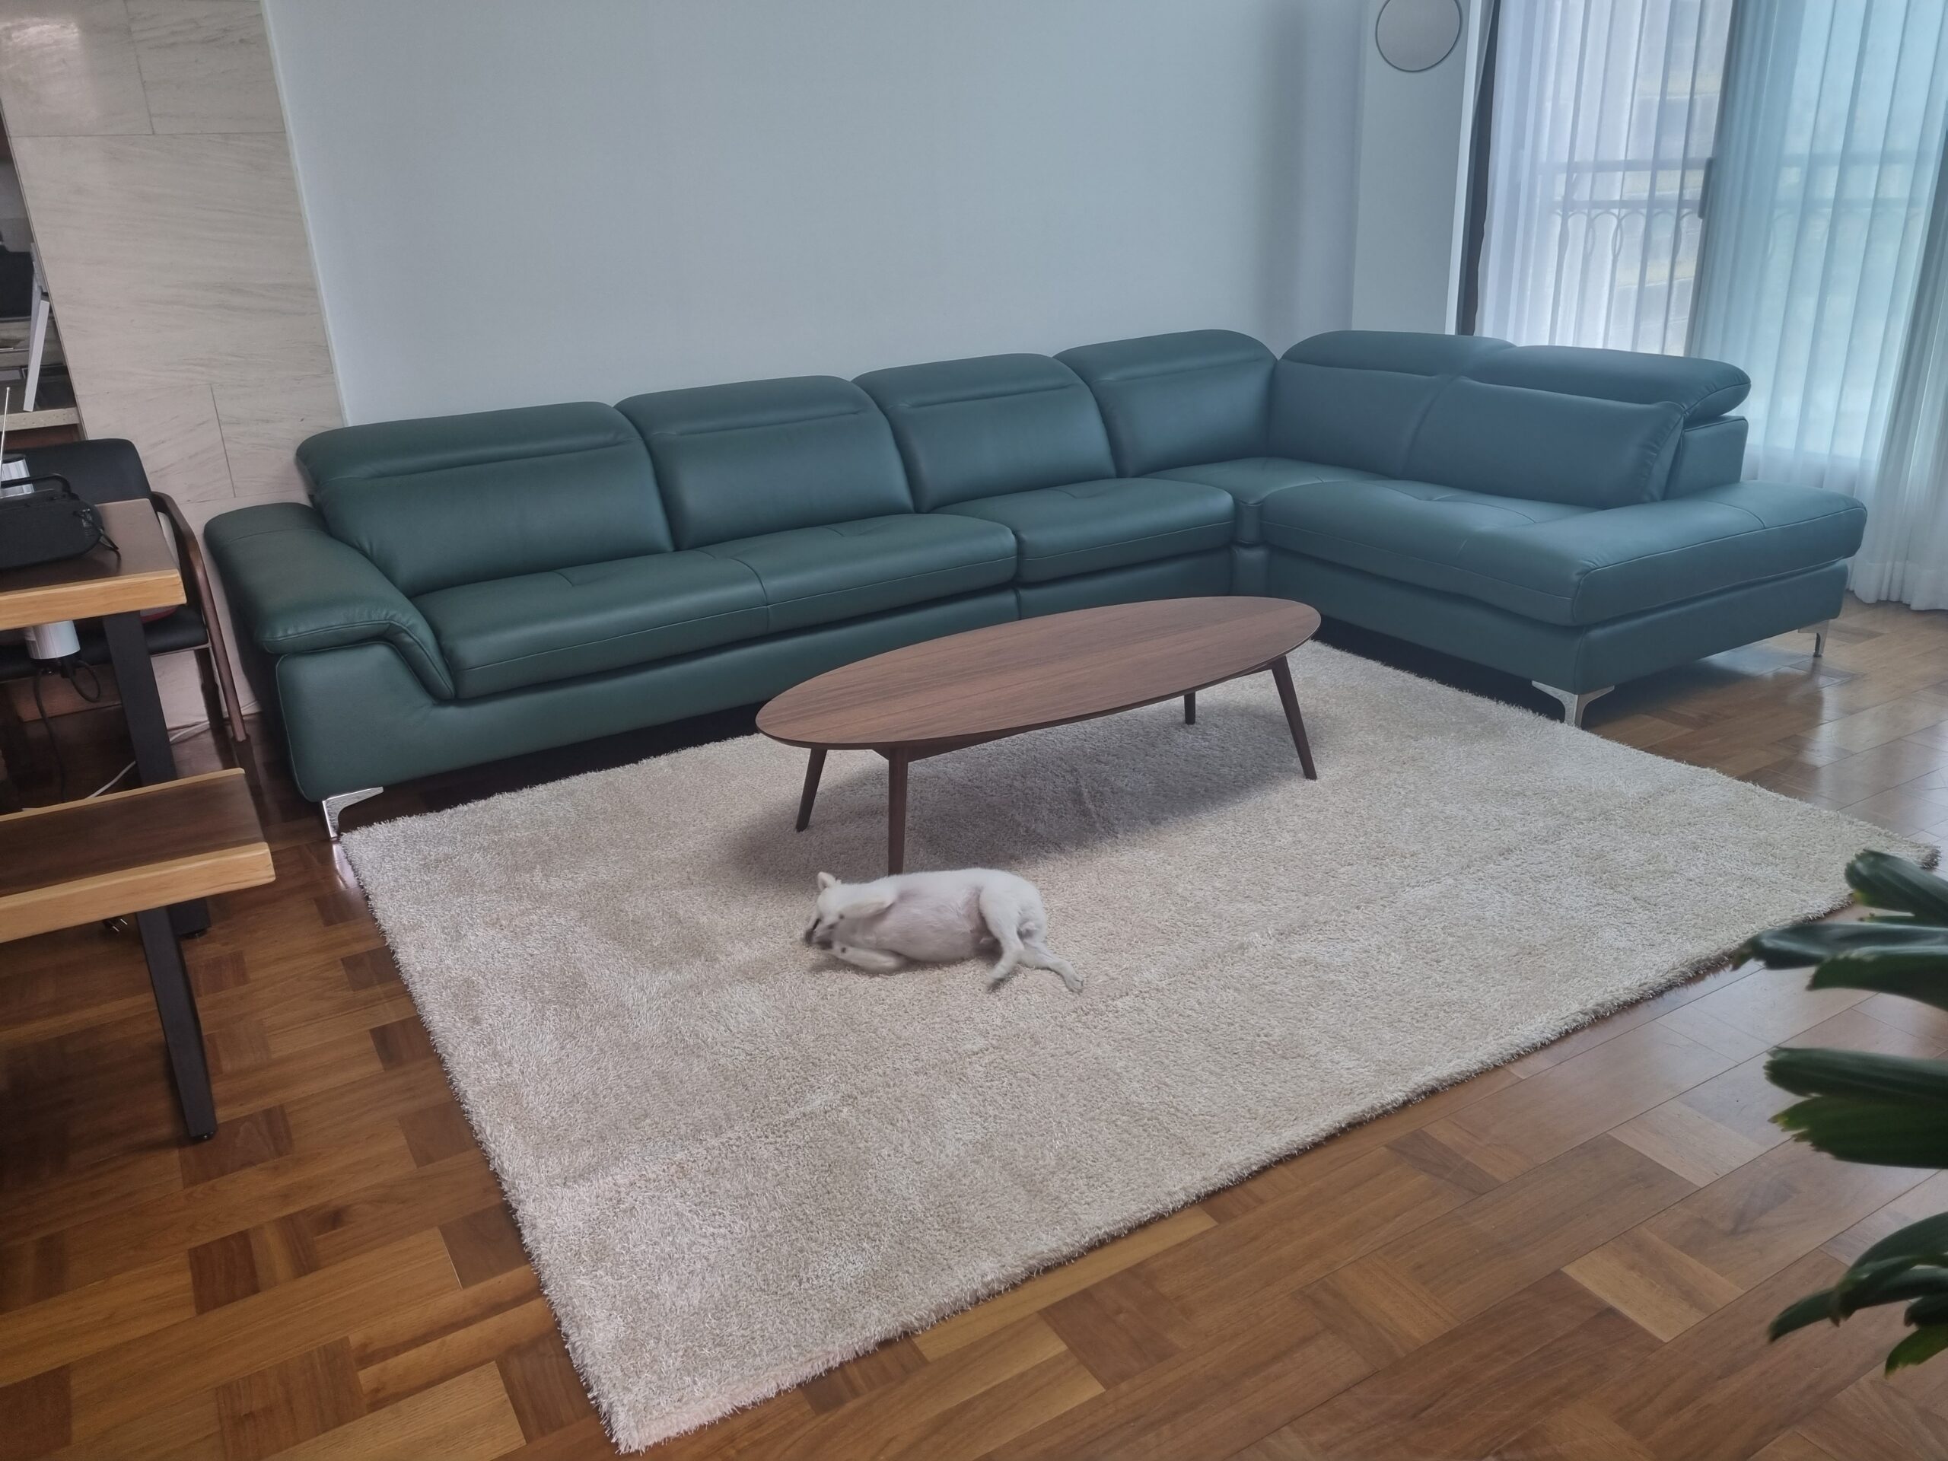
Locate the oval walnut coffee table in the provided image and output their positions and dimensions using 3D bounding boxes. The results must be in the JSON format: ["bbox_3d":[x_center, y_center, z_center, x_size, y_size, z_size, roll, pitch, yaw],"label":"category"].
[{"bbox_3d":[0.194,0.016,3.223,1.410,0.355,0.620,-14,24,-29],"label":"oval walnut coffee table"}]

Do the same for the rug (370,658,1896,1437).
[{"bbox_3d":[0.234,0.247,3.103,2.680,0.030,2.040,-14,24,-28],"label":"rug"}]

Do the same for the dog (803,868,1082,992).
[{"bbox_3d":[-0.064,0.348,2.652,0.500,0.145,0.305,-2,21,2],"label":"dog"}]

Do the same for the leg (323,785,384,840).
[{"bbox_3d":[-1.431,0.171,3.373,0.133,0.098,0.133,-14,24,-28],"label":"leg"}]

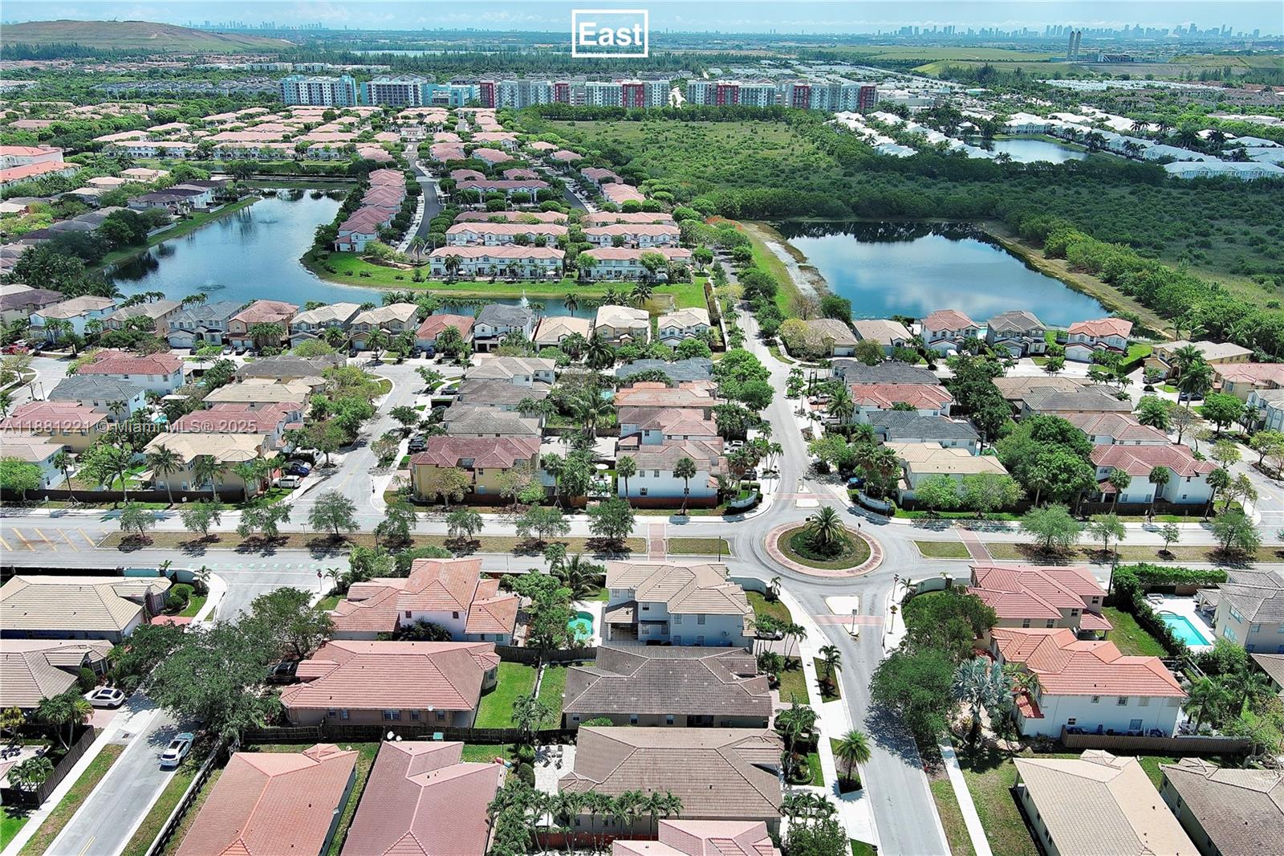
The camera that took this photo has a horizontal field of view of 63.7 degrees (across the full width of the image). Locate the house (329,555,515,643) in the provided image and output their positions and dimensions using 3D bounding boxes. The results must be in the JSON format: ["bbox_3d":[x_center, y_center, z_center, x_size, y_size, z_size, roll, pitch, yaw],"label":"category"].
[{"bbox_3d":[-27.829,22.359,136.164,23.420,7.770,13.680,1,21,0],"label":"house"}]

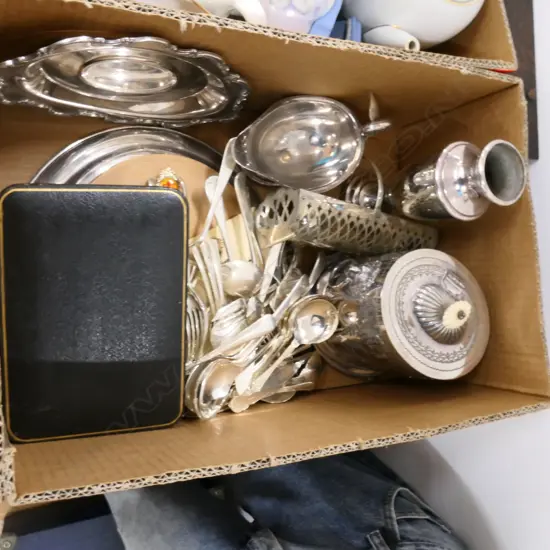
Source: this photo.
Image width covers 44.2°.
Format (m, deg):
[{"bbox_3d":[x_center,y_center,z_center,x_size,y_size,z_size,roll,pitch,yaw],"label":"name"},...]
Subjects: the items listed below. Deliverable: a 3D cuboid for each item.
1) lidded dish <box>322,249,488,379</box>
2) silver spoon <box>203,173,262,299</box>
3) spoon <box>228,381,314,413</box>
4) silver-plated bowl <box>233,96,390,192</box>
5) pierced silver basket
[{"bbox_3d":[0.153,0.044,0.762,0.152,0.178,0.152,2,86,-26],"label":"lidded dish"},{"bbox_3d":[-0.055,-0.041,0.720,0.046,0.032,0.135,-15,84,-26],"label":"silver spoon"},{"bbox_3d":[-0.001,0.137,0.771,0.112,0.017,0.025,-6,119,-32],"label":"spoon"},{"bbox_3d":[0.021,-0.135,0.742,0.178,0.105,0.096,-15,96,-26],"label":"silver-plated bowl"},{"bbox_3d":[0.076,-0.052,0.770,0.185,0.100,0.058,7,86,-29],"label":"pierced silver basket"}]

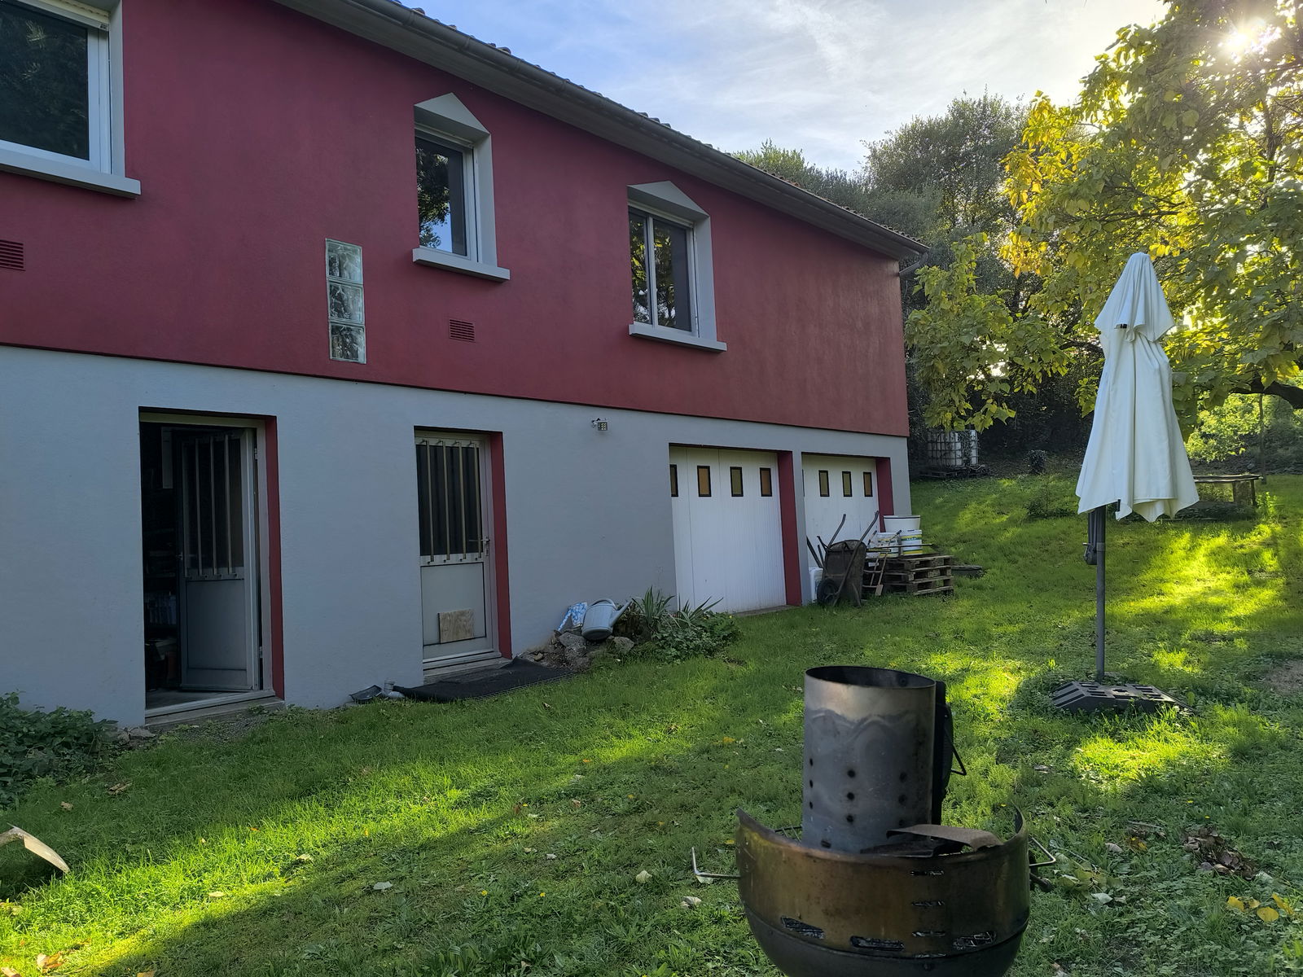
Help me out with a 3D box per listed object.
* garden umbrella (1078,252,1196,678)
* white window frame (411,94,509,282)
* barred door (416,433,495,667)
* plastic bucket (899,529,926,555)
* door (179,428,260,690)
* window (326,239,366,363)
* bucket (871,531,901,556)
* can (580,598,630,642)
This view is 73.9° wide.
[{"bbox_3d":[2.841,-0.113,5.070,0.640,2.530,0.620,-1,-3,29],"label":"garden umbrella"},{"bbox_3d":[-1.766,-2.669,7.638,0.280,1.600,0.980,-5,-4,43],"label":"white window frame"},{"bbox_3d":[-1.737,0.501,7.513,0.120,1.980,0.860,-5,-4,43],"label":"barred door"},{"bbox_3d":[3.672,0.767,12.200,0.310,0.360,0.310,-4,-3,17],"label":"plastic bucket"},{"bbox_3d":[-3.274,0.537,6.490,0.760,1.950,0.080,-4,-3,21],"label":"door"},{"bbox_3d":[-2.394,-1.448,6.757,0.100,0.930,0.300,-5,-4,43],"label":"window"},{"bbox_3d":[3.300,0.786,12.150,0.310,0.360,0.310,-4,-3,15],"label":"bucket"},{"bbox_3d":[-0.427,1.230,8.080,0.480,0.370,0.260,0,-27,-2],"label":"can"}]

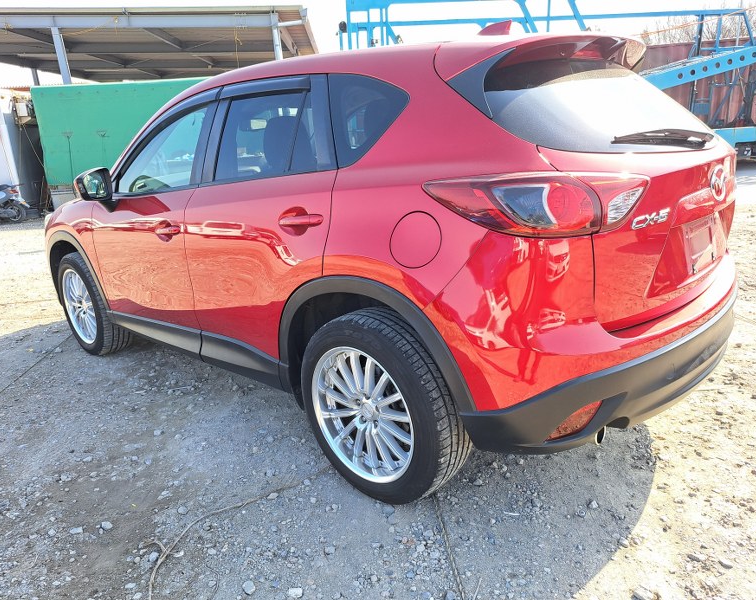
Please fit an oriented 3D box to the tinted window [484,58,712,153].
[{"bbox_3d":[0.876,-0.688,2.018,1.220,0.130,0.470,-19,61,-44],"label":"tinted window"}]

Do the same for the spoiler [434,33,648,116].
[{"bbox_3d":[0.724,-0.859,2.108,0.350,0.270,1.240,11,21,41],"label":"spoiler"}]

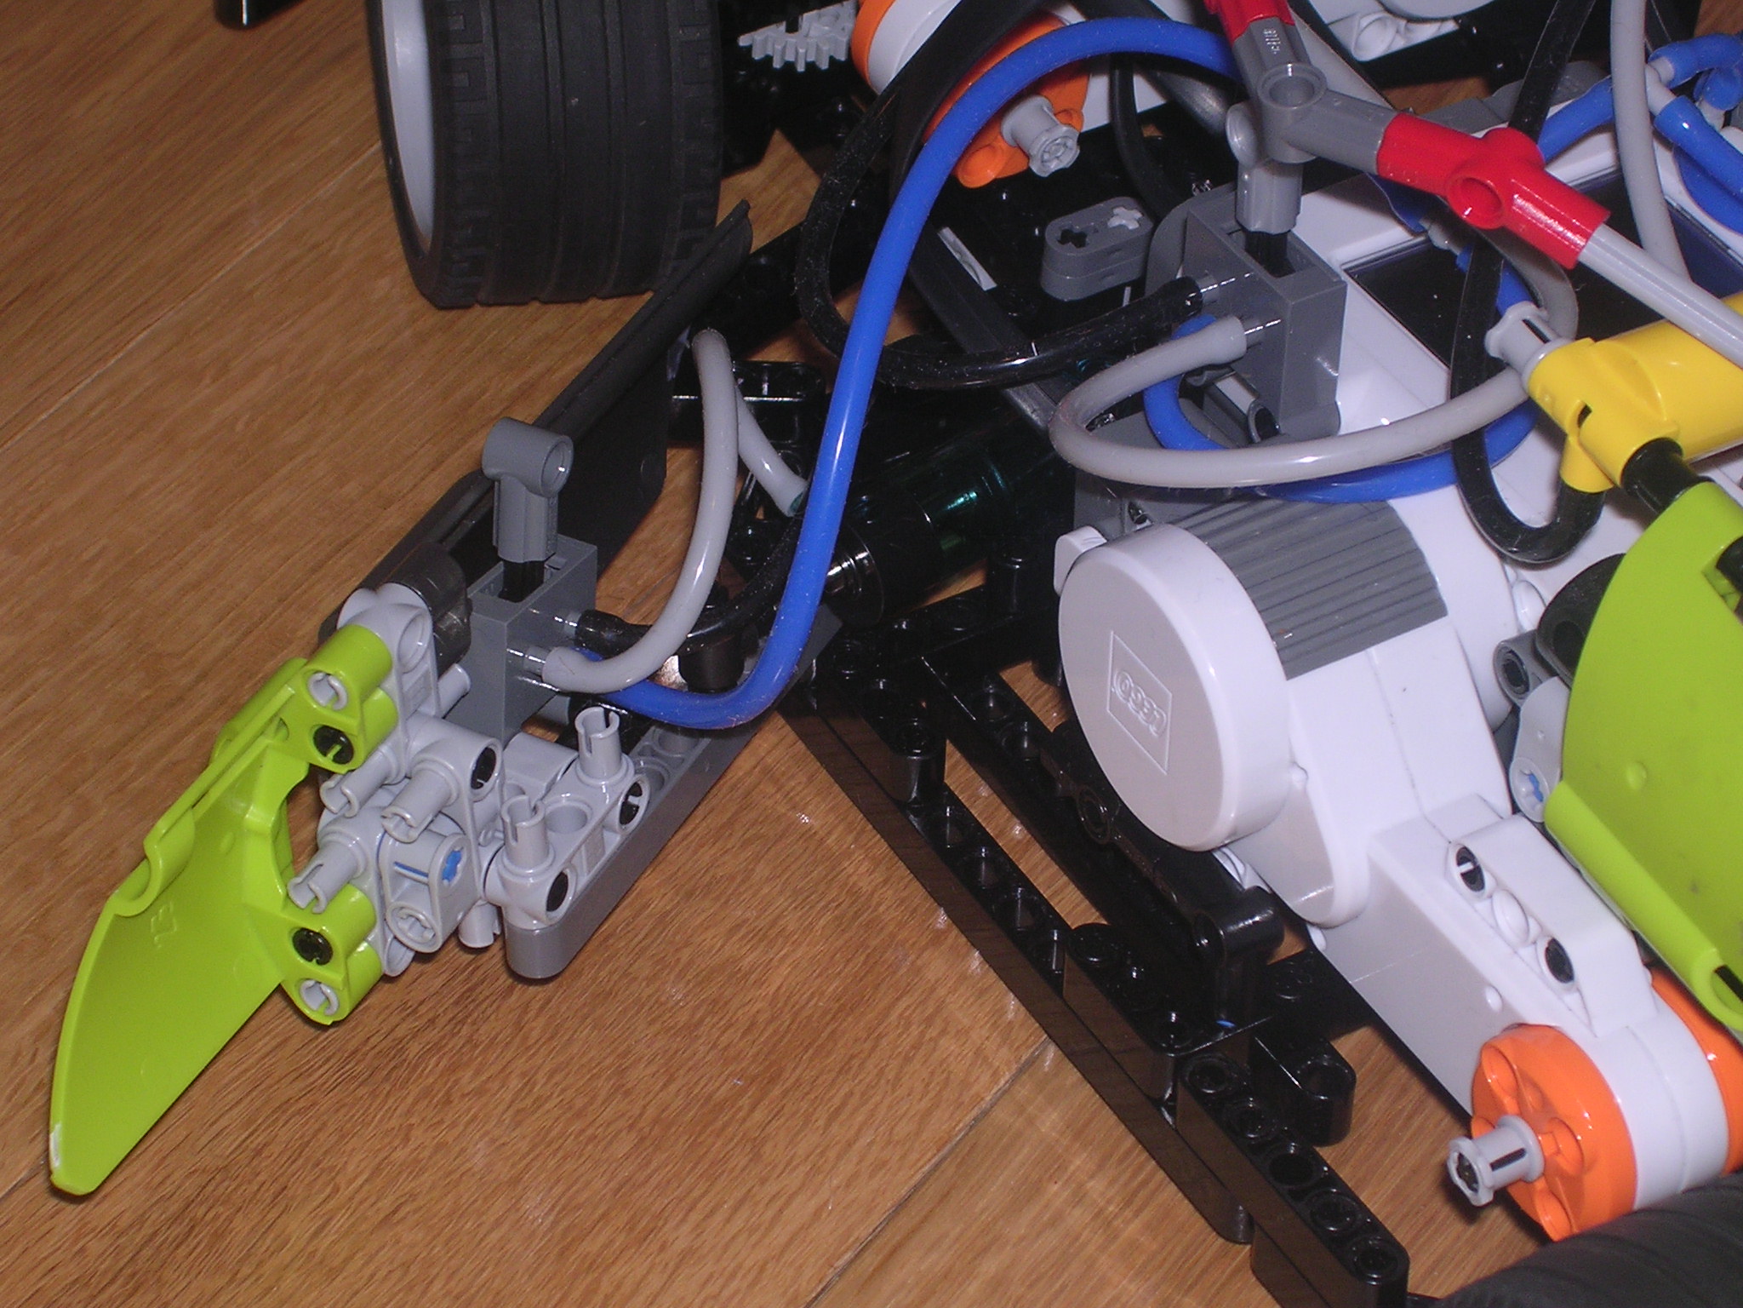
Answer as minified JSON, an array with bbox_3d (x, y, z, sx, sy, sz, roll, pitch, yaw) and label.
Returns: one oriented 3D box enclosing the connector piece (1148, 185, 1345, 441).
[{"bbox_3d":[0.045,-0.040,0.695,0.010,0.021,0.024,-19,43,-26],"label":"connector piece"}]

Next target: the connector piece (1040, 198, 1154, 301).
[{"bbox_3d":[0.029,-0.052,0.743,0.016,0.008,0.008,-21,47,-23],"label":"connector piece"}]

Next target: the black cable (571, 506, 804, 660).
[{"bbox_3d":[-0.019,-0.008,0.694,0.040,0.008,0.013,-33,53,-32],"label":"black cable"}]

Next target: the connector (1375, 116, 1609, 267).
[{"bbox_3d":[0.067,-0.050,0.626,0.024,0.009,0.008,26,56,10],"label":"connector"}]

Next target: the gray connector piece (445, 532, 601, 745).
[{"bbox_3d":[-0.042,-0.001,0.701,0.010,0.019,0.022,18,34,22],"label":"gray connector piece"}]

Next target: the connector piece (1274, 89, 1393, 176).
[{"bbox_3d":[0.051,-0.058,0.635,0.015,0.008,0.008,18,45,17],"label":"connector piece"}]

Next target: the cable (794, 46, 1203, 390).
[{"bbox_3d":[0.005,-0.052,0.701,0.042,0.018,0.073,-19,46,-22],"label":"cable"}]

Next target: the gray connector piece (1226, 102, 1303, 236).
[{"bbox_3d":[0.047,-0.059,0.681,0.008,0.016,0.007,-19,37,-26],"label":"gray connector piece"}]

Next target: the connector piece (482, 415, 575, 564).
[{"bbox_3d":[-0.041,-0.020,0.690,0.008,0.016,0.007,18,34,22],"label":"connector piece"}]

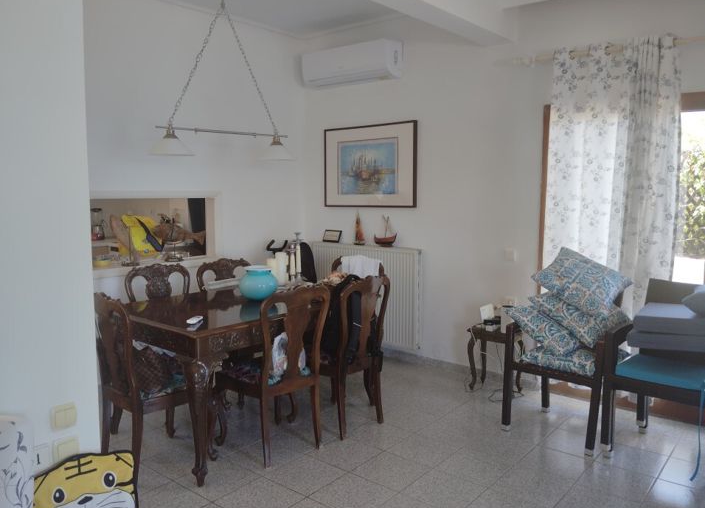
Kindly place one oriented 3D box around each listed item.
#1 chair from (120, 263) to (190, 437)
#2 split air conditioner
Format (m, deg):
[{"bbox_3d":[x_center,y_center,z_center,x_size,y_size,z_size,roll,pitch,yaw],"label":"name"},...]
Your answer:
[{"bbox_3d":[-1.201,0.593,3.939,0.550,1.010,0.500,6,9,42],"label":"chair"},{"bbox_3d":[-0.021,-1.758,5.365,1.030,0.320,0.230,5,7,39],"label":"split air conditioner"}]

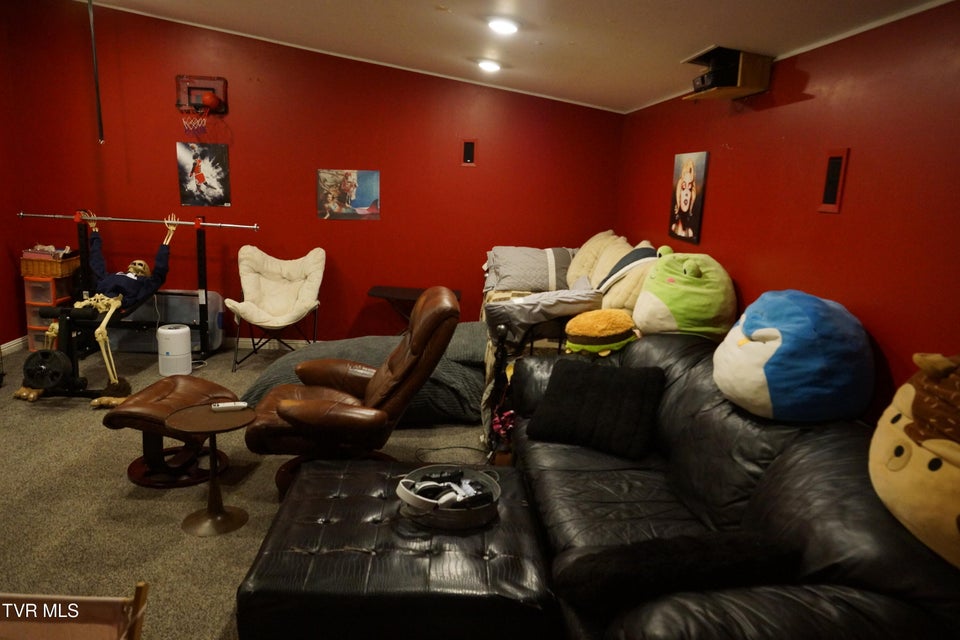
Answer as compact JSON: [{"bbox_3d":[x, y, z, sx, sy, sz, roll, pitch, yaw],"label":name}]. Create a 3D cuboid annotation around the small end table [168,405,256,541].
[{"bbox_3d":[-1.164,0.655,2.802,0.363,0.486,0.363,2,12,-5],"label":"small end table"}]

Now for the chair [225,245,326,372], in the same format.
[{"bbox_3d":[-1.607,-0.097,5.100,0.704,0.941,0.704,2,12,-5],"label":"chair"}]

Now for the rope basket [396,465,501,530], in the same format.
[{"bbox_3d":[-0.096,0.566,2.100,0.335,0.088,0.325,1,12,-3],"label":"rope basket"}]

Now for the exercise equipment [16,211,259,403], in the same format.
[{"bbox_3d":[-2.624,-0.153,4.590,1.790,1.172,1.255,2,12,-5],"label":"exercise equipment"}]

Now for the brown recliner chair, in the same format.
[{"bbox_3d":[-0.622,0.326,3.176,1.010,1.019,0.750,1,12,-6],"label":"brown recliner chair"}]

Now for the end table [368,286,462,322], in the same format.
[{"bbox_3d":[-0.536,0.058,5.267,0.760,0.590,0.440,1,12,-3],"label":"end table"}]

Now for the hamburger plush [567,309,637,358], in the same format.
[{"bbox_3d":[0.590,0.056,3.173,0.330,0.235,0.350,1,12,0],"label":"hamburger plush"}]

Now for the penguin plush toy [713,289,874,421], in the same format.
[{"bbox_3d":[1.131,0.124,2.340,0.490,0.482,0.535,-1,13,-16],"label":"penguin plush toy"}]

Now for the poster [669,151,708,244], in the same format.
[{"bbox_3d":[1.270,-0.747,3.901,0.025,0.517,0.482,2,12,-5],"label":"poster"}]

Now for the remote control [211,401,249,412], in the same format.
[{"bbox_3d":[-1.104,0.378,2.830,0.155,0.022,0.045,-3,13,-18],"label":"remote control"}]

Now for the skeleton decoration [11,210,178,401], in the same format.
[{"bbox_3d":[-2.675,-0.153,4.563,0.765,1.178,1.270,2,12,-5],"label":"skeleton decoration"}]

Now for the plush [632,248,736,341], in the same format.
[{"bbox_3d":[1.020,-0.106,3.212,0.430,0.450,0.490,-3,13,-19],"label":"plush"}]

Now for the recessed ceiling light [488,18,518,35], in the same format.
[{"bbox_3d":[0.118,-1.506,3.283,0.152,0.035,0.152,10,12,-5],"label":"recessed ceiling light"}]

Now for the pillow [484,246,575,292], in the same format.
[{"bbox_3d":[0.408,-0.409,5.235,0.720,0.380,0.200,1,-8,-3],"label":"pillow"}]

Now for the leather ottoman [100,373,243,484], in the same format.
[{"bbox_3d":[-1.514,0.553,3.295,0.535,0.444,0.574,3,12,1],"label":"leather ottoman"}]

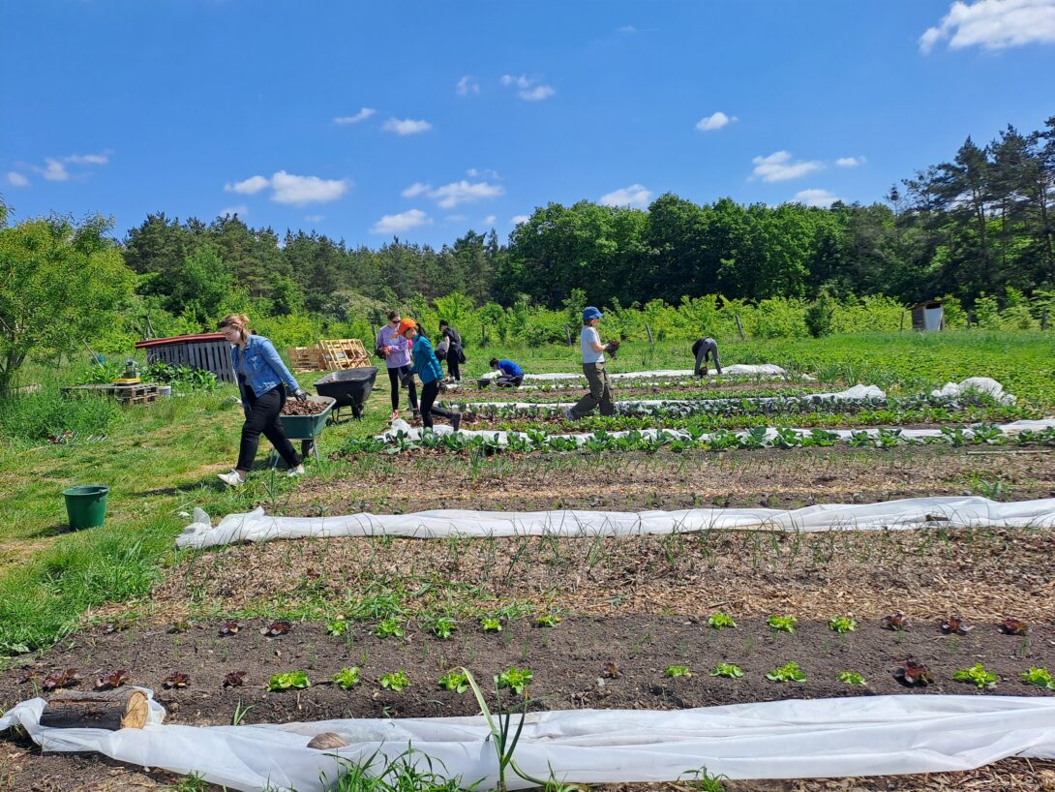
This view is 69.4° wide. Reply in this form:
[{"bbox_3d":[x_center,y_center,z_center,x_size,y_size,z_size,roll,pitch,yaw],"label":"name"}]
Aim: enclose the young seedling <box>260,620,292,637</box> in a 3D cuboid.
[{"bbox_3d":[-1.227,1.137,3.722,0.156,0.070,0.143,0,6,0],"label":"young seedling"}]

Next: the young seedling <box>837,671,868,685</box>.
[{"bbox_3d":[1.351,1.171,3.171,0.125,0.055,0.110,0,6,0],"label":"young seedling"}]

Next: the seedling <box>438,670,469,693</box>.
[{"bbox_3d":[-0.308,1.188,3.166,0.125,0.080,0.115,0,6,0],"label":"seedling"}]

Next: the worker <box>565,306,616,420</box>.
[{"bbox_3d":[0.974,-0.494,11.707,0.750,1.720,0.500,0,6,-2],"label":"worker"}]

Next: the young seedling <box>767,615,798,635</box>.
[{"bbox_3d":[1.243,1.093,3.709,0.148,0.074,0.148,0,5,0],"label":"young seedling"}]

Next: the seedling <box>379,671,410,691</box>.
[{"bbox_3d":[-0.542,1.150,3.122,0.124,0.069,0.124,0,5,0],"label":"seedling"}]

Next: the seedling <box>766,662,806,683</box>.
[{"bbox_3d":[1.092,1.148,3.221,0.169,0.055,0.169,0,5,0],"label":"seedling"}]

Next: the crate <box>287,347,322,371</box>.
[{"bbox_3d":[-6.878,-1.167,23.598,1.100,0.760,0.850,0,6,0],"label":"crate"}]

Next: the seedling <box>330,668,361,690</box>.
[{"bbox_3d":[-0.762,1.185,3.200,0.118,0.080,0.109,0,6,0],"label":"seedling"}]

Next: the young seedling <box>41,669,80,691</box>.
[{"bbox_3d":[-1.913,1.164,3.122,0.155,0.080,0.140,0,6,0],"label":"young seedling"}]

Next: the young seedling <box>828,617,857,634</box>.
[{"bbox_3d":[1.529,1.096,3.704,0.138,0.068,0.138,0,5,0],"label":"young seedling"}]

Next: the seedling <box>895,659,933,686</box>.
[{"bbox_3d":[1.618,1.153,3.181,0.155,0.090,0.140,0,6,0],"label":"seedling"}]

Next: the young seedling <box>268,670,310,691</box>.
[{"bbox_3d":[-0.978,1.166,3.124,0.170,0.075,0.150,0,6,0],"label":"young seedling"}]

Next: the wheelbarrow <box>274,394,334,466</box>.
[{"bbox_3d":[-2.441,0.391,8.126,0.660,0.650,1.400,0,6,0],"label":"wheelbarrow"}]

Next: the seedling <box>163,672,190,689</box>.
[{"bbox_3d":[-1.466,1.191,3.185,0.110,0.070,0.101,0,6,0],"label":"seedling"}]

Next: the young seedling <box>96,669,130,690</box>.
[{"bbox_3d":[-1.742,1.189,3.202,0.142,0.070,0.131,0,6,0],"label":"young seedling"}]

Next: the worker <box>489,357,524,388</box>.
[{"bbox_3d":[-0.501,-0.560,17.489,0.780,0.700,0.500,0,6,-5],"label":"worker"}]

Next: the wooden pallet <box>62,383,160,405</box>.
[{"bbox_3d":[-6.957,0.075,12.667,1.200,0.400,0.800,0,6,-3],"label":"wooden pallet"}]

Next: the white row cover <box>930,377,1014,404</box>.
[{"bbox_3d":[8.490,-0.137,14.494,1.400,0.460,0.750,-1,6,-7],"label":"white row cover"}]

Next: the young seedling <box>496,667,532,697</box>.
[{"bbox_3d":[-0.047,1.140,3.077,0.134,0.098,0.134,0,5,0],"label":"young seedling"}]

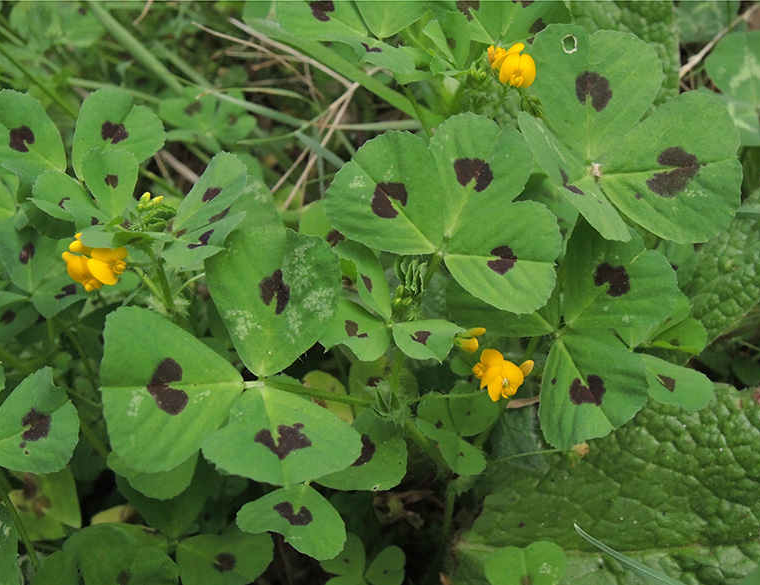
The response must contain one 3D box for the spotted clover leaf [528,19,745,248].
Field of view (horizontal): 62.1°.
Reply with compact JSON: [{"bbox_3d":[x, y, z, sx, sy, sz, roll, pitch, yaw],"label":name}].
[{"bbox_3d":[0.059,-0.037,0.147,0.051,0.014,0.053,0,67,0],"label":"spotted clover leaf"}]

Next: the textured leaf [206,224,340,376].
[{"bbox_3d":[-0.023,0.002,0.136,0.028,0.007,0.034,7,66,0],"label":"textured leaf"}]

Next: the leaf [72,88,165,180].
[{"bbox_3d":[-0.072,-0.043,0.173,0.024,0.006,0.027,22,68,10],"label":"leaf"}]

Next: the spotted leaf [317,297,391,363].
[{"bbox_3d":[-0.006,0.008,0.139,0.016,0.004,0.015,-4,60,-2],"label":"spotted leaf"}]

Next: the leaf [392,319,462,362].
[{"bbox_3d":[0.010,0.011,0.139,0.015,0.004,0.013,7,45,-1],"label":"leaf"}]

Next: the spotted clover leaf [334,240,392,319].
[{"bbox_3d":[-0.004,-0.003,0.141,0.012,0.006,0.020,-25,75,-40],"label":"spotted clover leaf"}]

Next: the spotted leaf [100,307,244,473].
[{"bbox_3d":[-0.043,0.020,0.132,0.031,0.006,0.035,1,69,-9],"label":"spotted leaf"}]

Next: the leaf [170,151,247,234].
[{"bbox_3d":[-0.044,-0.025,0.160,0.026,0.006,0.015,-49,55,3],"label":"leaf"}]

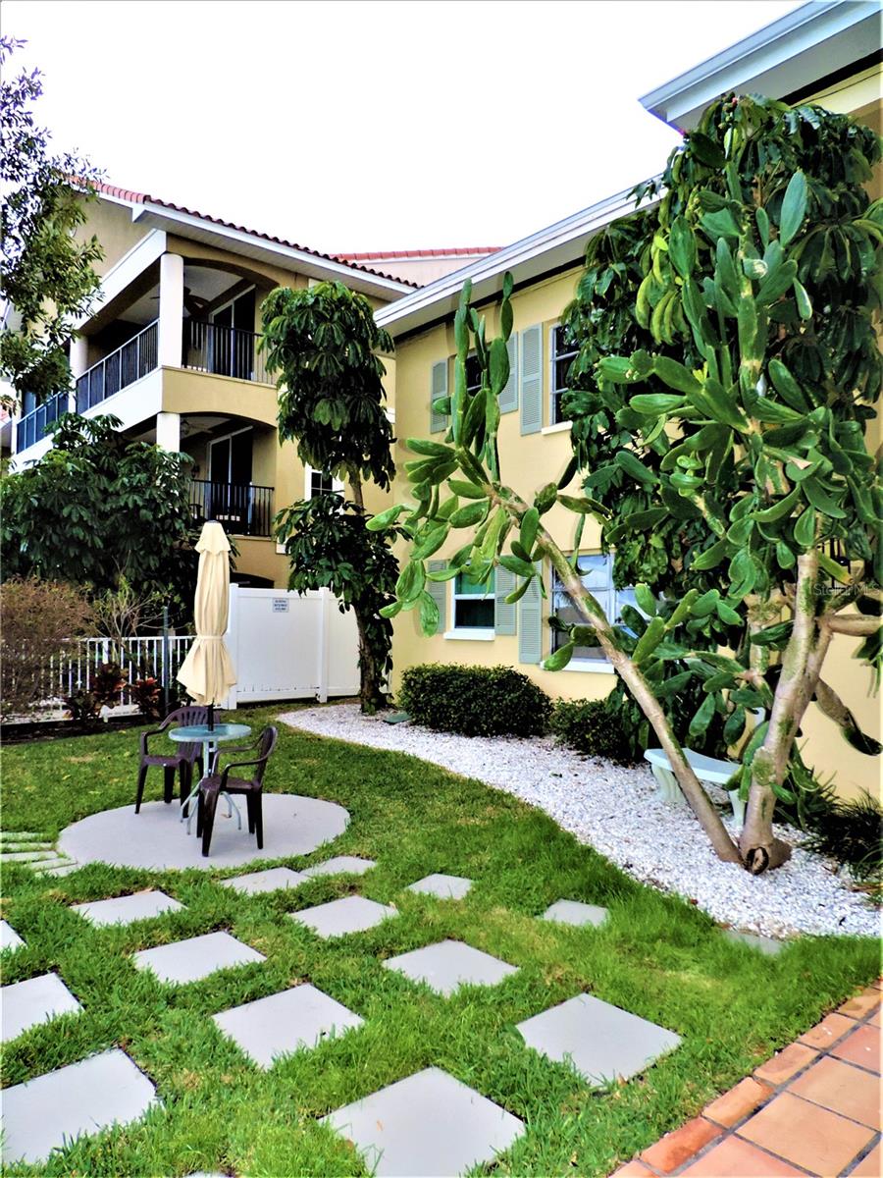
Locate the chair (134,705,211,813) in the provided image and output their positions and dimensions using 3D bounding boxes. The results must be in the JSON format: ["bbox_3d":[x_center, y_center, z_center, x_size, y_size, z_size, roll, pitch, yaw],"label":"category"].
[{"bbox_3d":[-2.145,1.412,6.739,0.560,0.800,0.530,-1,-2,18],"label":"chair"}]

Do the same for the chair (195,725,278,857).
[{"bbox_3d":[-1.440,1.382,5.759,0.530,0.800,0.560,1,-2,-22],"label":"chair"}]

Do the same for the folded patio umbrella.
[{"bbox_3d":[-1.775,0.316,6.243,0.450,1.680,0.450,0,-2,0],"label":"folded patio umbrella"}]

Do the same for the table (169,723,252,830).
[{"bbox_3d":[-1.755,1.441,6.208,0.640,0.710,0.640,0,-2,0],"label":"table"}]

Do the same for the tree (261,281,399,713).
[{"bbox_3d":[-1.651,-1.359,12.094,1.950,6.350,1.850,0,-2,0],"label":"tree"}]

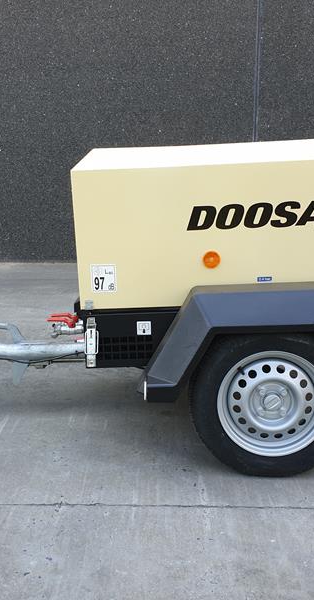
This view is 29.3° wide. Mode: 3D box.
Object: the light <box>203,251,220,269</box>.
[{"bbox_3d":[0.186,-0.137,2.045,0.061,0.061,0.016,-2,12,3],"label":"light"}]

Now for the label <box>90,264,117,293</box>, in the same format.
[{"bbox_3d":[-0.183,-0.073,2.084,0.085,0.100,0.004,-2,12,3],"label":"label"}]

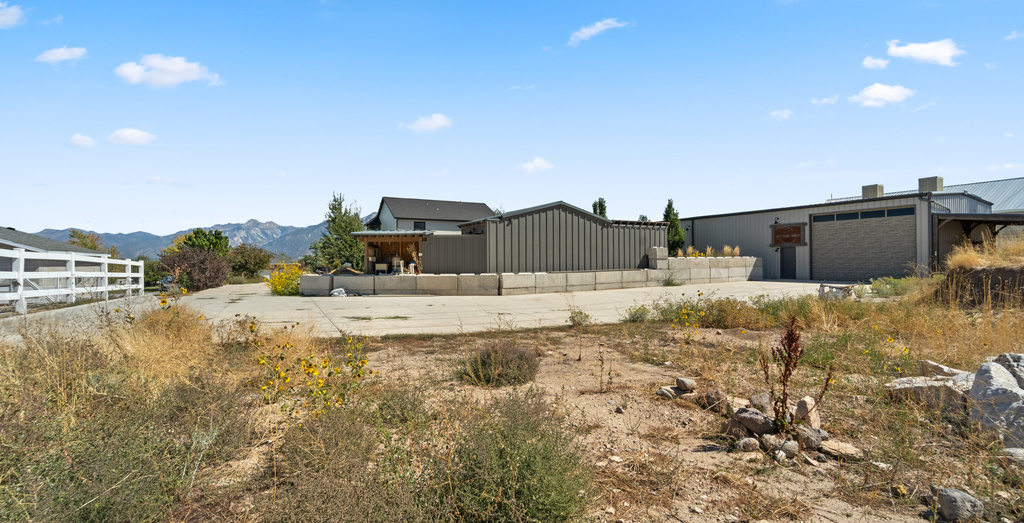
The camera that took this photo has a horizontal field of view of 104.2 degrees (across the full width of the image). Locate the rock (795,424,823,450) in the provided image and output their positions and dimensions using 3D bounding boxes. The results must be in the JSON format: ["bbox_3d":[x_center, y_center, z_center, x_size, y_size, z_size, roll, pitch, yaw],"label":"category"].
[{"bbox_3d":[2.374,1.409,3.191,0.190,0.180,0.180,-1,0,37],"label":"rock"}]

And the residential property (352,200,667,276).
[{"bbox_3d":[0.100,-1.350,22.400,16.600,3.800,6.800,0,0,-22],"label":"residential property"}]

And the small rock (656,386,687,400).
[{"bbox_3d":[1.770,1.448,4.372,0.330,0.115,0.250,-1,0,22],"label":"small rock"}]

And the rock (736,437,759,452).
[{"bbox_3d":[1.883,1.462,3.180,0.175,0.110,0.150,-1,0,31],"label":"rock"}]

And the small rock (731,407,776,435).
[{"bbox_3d":[1.897,1.249,3.140,0.276,0.145,0.181,0,0,25],"label":"small rock"}]

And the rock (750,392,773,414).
[{"bbox_3d":[2.181,1.245,3.500,0.182,0.135,0.162,0,0,31],"label":"rock"}]

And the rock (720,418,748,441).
[{"bbox_3d":[1.739,1.313,3.120,0.194,0.110,0.174,0,0,28],"label":"rock"}]

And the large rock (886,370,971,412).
[{"bbox_3d":[3.960,1.215,3.780,0.640,0.250,0.460,-1,0,35],"label":"large rock"}]

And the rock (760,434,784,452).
[{"bbox_3d":[1.914,1.337,2.930,0.151,0.085,0.130,-1,0,32],"label":"rock"}]

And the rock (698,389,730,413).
[{"bbox_3d":[1.828,1.259,3.620,0.246,0.145,0.212,0,0,26],"label":"rock"}]

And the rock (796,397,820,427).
[{"bbox_3d":[2.577,1.343,3.488,0.195,0.300,0.150,-1,0,36],"label":"rock"}]

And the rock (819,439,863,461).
[{"bbox_3d":[2.508,1.436,3.046,0.270,0.120,0.180,-1,0,39],"label":"rock"}]

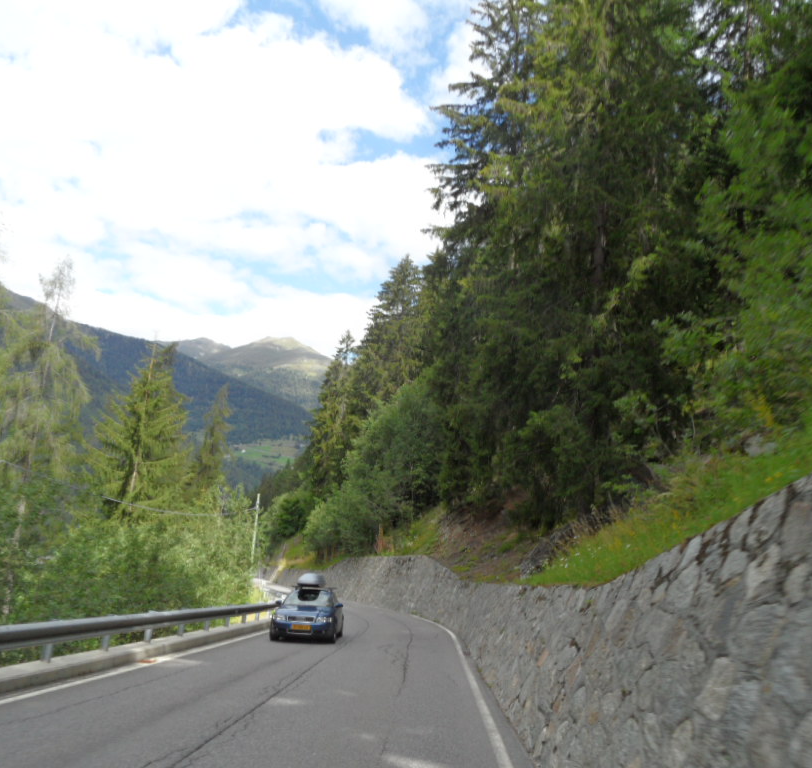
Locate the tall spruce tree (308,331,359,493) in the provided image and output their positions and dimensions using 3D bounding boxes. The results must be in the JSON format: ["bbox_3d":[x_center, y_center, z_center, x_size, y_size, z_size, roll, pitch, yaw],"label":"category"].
[{"bbox_3d":[-6.852,3.421,70.000,5.200,17.800,5.200,2,-13,0],"label":"tall spruce tree"}]

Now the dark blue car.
[{"bbox_3d":[-2.788,6.595,21.105,1.810,1.830,4.550,2,-16,-1],"label":"dark blue car"}]

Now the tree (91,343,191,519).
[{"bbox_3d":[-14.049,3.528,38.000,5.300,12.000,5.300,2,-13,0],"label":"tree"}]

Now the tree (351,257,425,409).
[{"bbox_3d":[-0.875,-1.994,54.000,6.000,16.400,6.000,2,-13,0],"label":"tree"}]

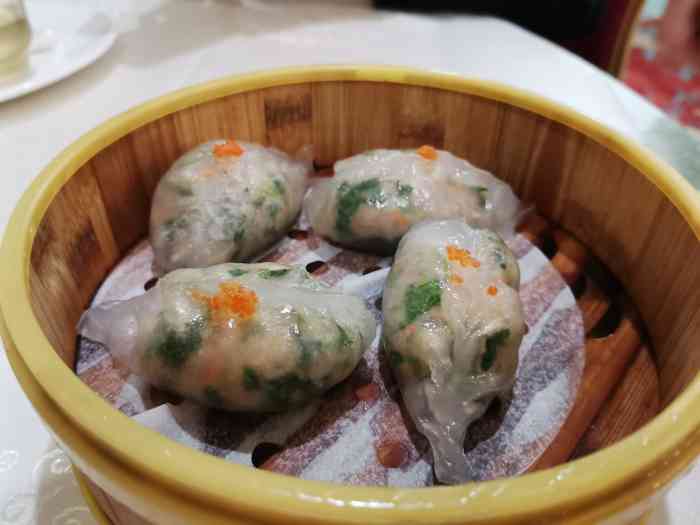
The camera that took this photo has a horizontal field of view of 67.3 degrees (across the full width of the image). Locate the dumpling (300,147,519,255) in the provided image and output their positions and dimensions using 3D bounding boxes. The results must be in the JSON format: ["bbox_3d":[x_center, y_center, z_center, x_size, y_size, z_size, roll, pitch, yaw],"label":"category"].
[{"bbox_3d":[0.020,-0.020,0.166,0.068,0.028,0.035,4,40,3],"label":"dumpling"}]

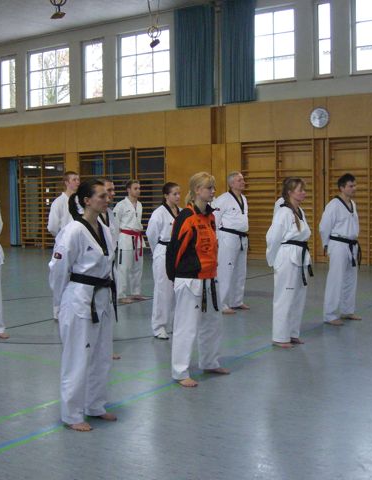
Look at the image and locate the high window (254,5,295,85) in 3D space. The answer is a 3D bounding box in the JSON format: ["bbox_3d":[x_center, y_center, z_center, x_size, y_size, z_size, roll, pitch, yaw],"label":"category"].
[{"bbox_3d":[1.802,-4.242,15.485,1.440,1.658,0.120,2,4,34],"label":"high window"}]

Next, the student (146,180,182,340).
[{"bbox_3d":[-0.235,0.218,7.678,0.380,1.686,0.470,2,4,34],"label":"student"}]

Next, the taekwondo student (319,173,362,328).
[{"bbox_3d":[1.819,0.092,8.288,0.380,1.760,0.520,2,5,34],"label":"taekwondo student"}]

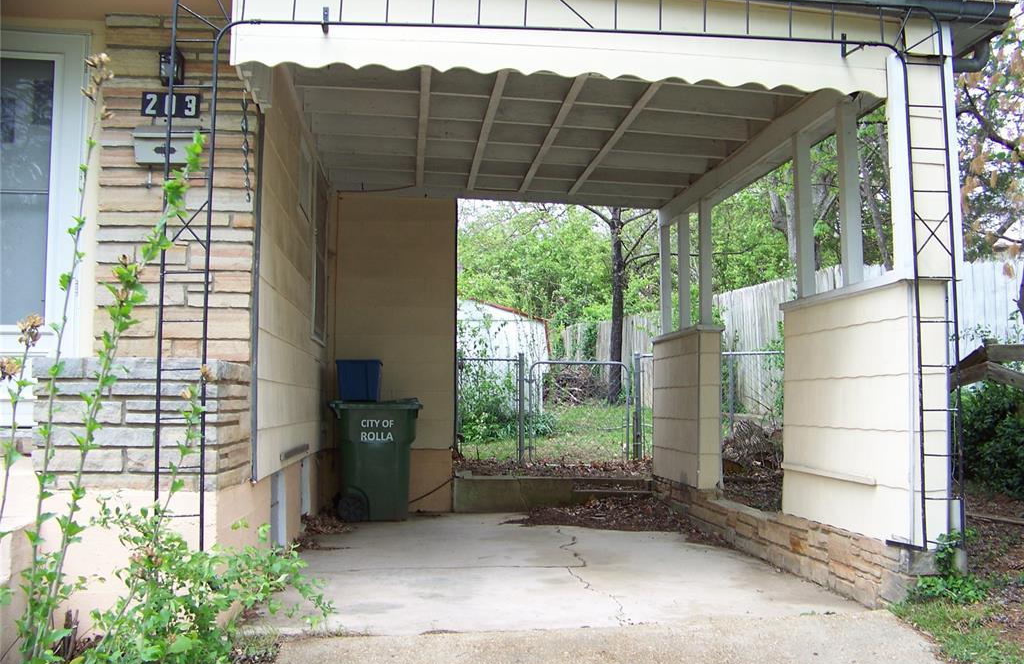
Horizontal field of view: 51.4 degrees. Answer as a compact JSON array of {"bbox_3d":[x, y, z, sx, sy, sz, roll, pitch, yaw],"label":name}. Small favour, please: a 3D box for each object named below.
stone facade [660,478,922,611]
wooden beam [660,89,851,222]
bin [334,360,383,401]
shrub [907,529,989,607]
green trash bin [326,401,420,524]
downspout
[{"bbox_3d":[1.775,1.433,7.911,0.220,0.380,5.450,0,-4,-6],"label":"stone facade"},{"bbox_3d":[1.823,-1.285,8.279,0.190,0.225,4.900,0,-4,-6],"label":"wooden beam"},{"bbox_3d":[-1.466,0.468,10.152,0.430,0.395,0.550,0,-4,-6],"label":"bin"},{"bbox_3d":[2.175,1.161,5.275,0.370,0.370,0.300,0,-4,-6],"label":"shrub"},{"bbox_3d":[-1.304,1.212,10.192,0.870,1.135,0.700,0,-4,-6],"label":"green trash bin"},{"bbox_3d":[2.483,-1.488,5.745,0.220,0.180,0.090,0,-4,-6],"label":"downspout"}]

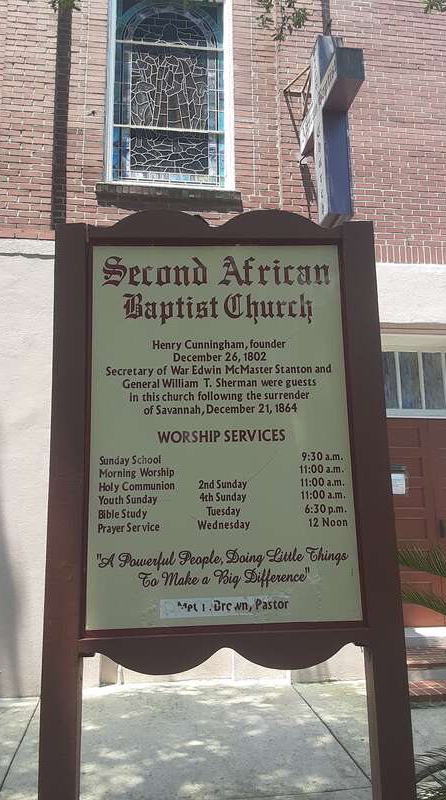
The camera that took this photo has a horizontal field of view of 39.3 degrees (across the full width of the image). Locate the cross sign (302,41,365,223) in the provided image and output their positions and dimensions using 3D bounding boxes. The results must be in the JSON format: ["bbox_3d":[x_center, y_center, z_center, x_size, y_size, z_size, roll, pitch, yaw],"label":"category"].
[{"bbox_3d":[1.052,-2.562,6.007,0.250,1.820,1.220,1,-10,-6],"label":"cross sign"}]

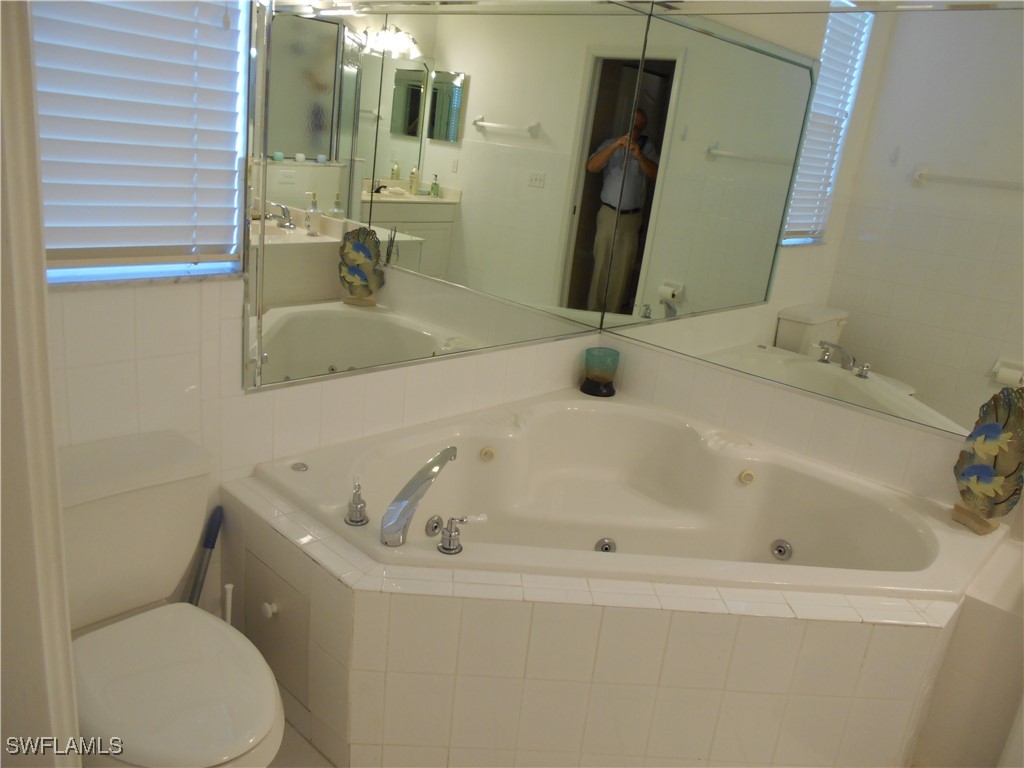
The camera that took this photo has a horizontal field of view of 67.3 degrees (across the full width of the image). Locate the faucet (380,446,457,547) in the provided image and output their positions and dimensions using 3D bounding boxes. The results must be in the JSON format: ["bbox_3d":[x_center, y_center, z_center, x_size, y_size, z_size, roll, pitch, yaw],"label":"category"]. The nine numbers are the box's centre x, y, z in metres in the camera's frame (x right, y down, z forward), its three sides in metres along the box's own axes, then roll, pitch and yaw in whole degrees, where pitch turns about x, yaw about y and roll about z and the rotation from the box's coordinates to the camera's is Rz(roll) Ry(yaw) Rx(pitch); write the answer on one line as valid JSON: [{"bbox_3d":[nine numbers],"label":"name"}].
[{"bbox_3d":[-0.225,0.275,1.905,0.057,0.150,0.304,13,19,22],"label":"faucet"}]

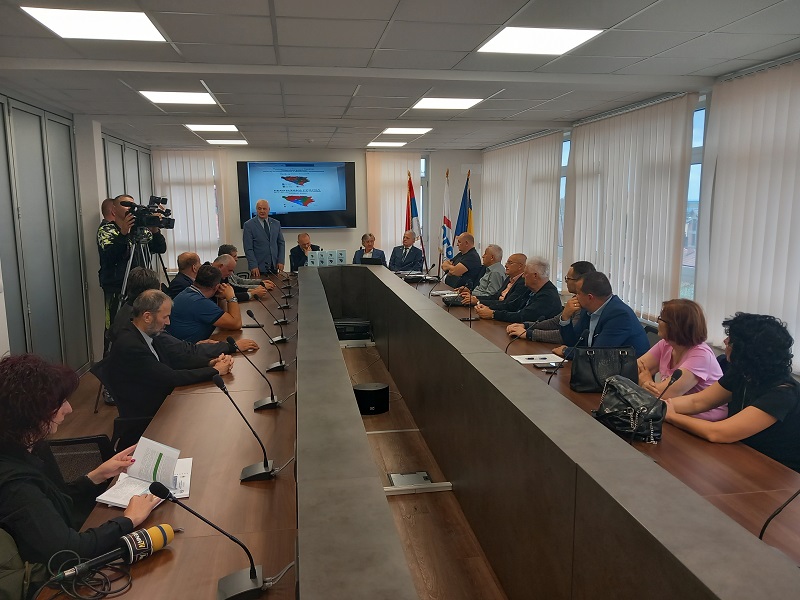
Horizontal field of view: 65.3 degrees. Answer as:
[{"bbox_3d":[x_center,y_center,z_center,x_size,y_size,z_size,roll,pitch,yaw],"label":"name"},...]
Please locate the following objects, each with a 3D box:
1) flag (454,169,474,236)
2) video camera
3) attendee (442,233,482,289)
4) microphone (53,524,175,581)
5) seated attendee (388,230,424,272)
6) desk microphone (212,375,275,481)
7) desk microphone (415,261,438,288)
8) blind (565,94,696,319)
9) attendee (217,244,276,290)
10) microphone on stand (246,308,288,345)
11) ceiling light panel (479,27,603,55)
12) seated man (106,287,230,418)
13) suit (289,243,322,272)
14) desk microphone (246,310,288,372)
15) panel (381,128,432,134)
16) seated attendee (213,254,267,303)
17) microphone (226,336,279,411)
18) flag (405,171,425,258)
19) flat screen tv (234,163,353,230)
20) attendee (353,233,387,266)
[{"bbox_3d":[1.152,-1.573,11.116,0.380,1.500,0.200,-2,9,-9],"label":"flag"},{"bbox_3d":[-2.107,-0.721,5.231,0.420,0.280,0.200,-2,9,-14],"label":"video camera"},{"bbox_3d":[0.720,-0.155,7.776,0.740,1.370,0.540,-1,9,-6],"label":"attendee"},{"bbox_3d":[-0.756,0.682,1.688,0.285,0.078,0.078,-13,15,-37],"label":"microphone"},{"bbox_3d":[0.097,-0.382,9.306,0.550,1.300,0.720,-1,9,-2],"label":"seated attendee"},{"bbox_3d":[-0.544,0.442,2.180,0.210,0.380,0.100,-2,9,-9],"label":"desk microphone"},{"bbox_3d":[0.264,-0.242,6.741,0.280,0.340,0.130,-2,9,-9],"label":"desk microphone"},{"bbox_3d":[2.171,-0.880,6.322,0.110,1.980,2.360,-2,9,-9],"label":"blind"},{"bbox_3d":[-1.849,-0.016,7.327,0.760,1.260,0.540,-3,9,-15],"label":"attendee"},{"bbox_3d":[-0.918,0.150,4.359,0.220,0.310,0.100,-2,9,-9],"label":"microphone on stand"},{"bbox_3d":[0.802,-1.511,3.649,0.590,0.040,0.590,-2,9,-9],"label":"ceiling light panel"},{"bbox_3d":[-1.268,0.564,3.443,0.760,1.270,0.560,-2,9,-9],"label":"seated man"},{"bbox_3d":[-1.391,-0.520,9.144,0.520,0.680,0.450,-2,9,-9],"label":"suit"},{"bbox_3d":[-0.784,0.247,3.668,0.220,0.360,0.110,-3,9,-18],"label":"desk microphone"},{"bbox_3d":[0.102,-2.169,7.987,0.590,0.040,0.590,-2,9,-9],"label":"panel"},{"bbox_3d":[-1.857,0.121,6.608,0.830,1.240,0.520,-2,9,-9],"label":"seated attendee"},{"bbox_3d":[-0.703,0.351,2.980,0.235,0.360,0.110,-4,9,-21],"label":"microphone"},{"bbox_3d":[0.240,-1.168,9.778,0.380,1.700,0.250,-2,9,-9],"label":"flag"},{"bbox_3d":[-1.710,-1.751,10.510,1.930,1.100,0.070,-2,9,-9],"label":"flat screen tv"},{"bbox_3d":[-0.448,-0.336,9.302,0.530,1.310,0.800,-1,9,-3],"label":"attendee"}]

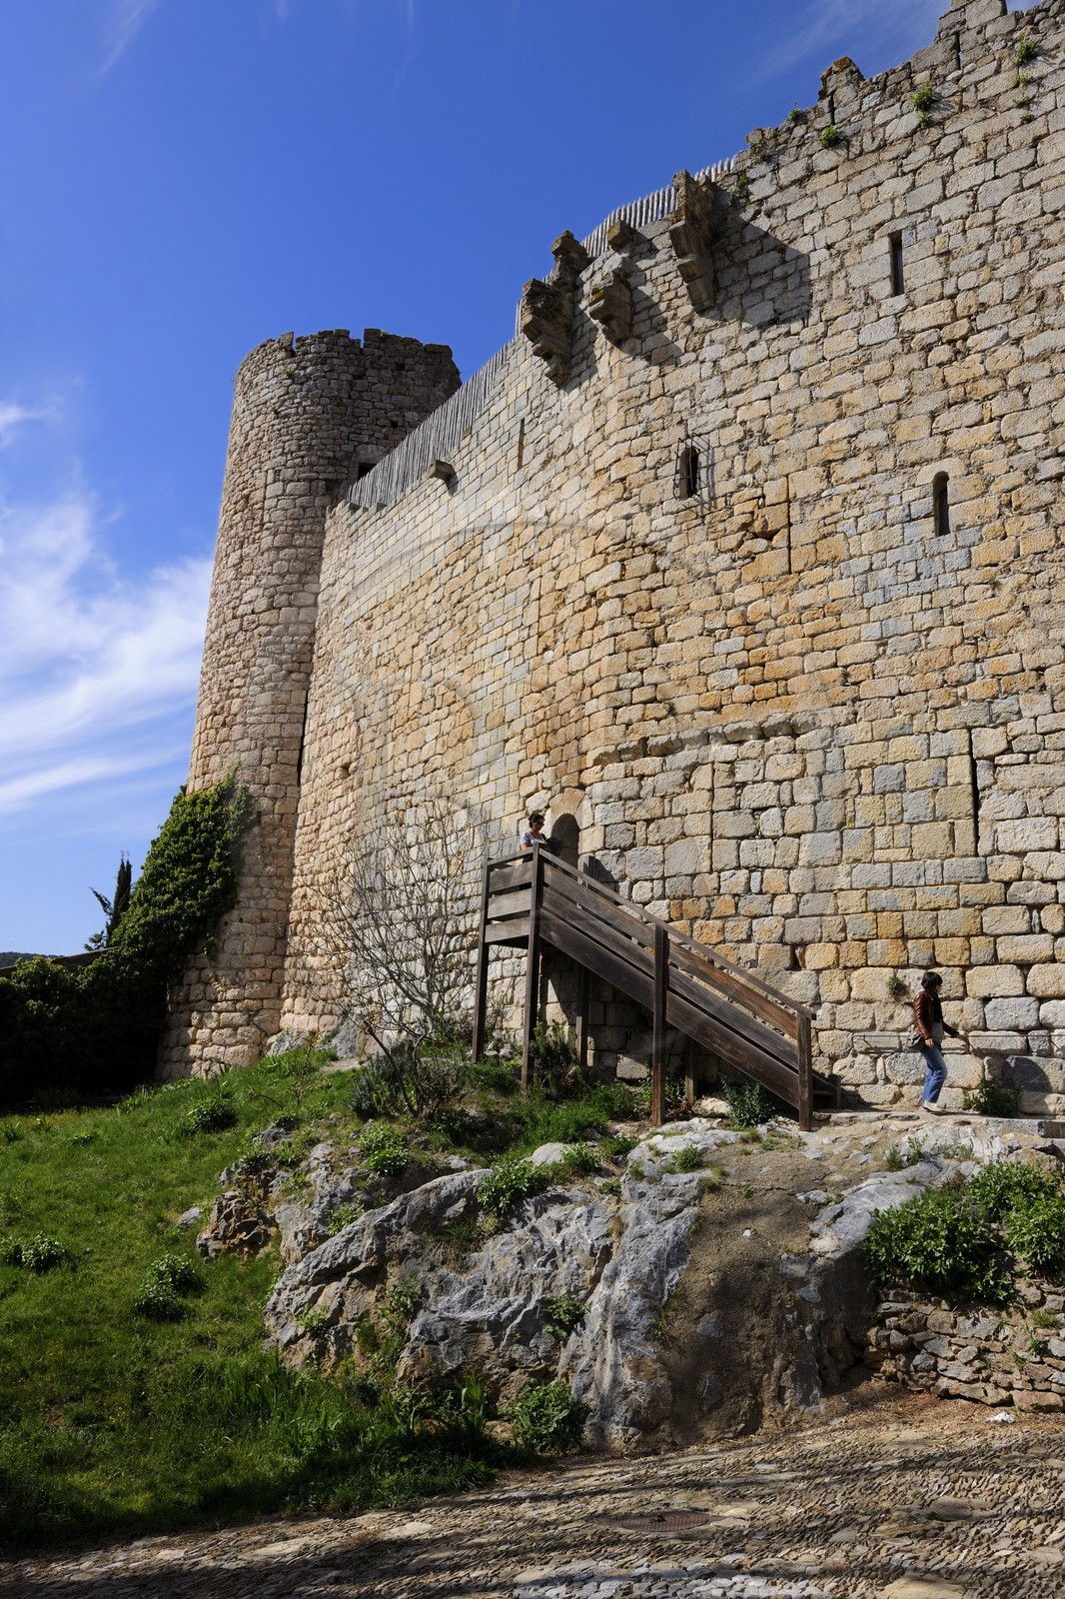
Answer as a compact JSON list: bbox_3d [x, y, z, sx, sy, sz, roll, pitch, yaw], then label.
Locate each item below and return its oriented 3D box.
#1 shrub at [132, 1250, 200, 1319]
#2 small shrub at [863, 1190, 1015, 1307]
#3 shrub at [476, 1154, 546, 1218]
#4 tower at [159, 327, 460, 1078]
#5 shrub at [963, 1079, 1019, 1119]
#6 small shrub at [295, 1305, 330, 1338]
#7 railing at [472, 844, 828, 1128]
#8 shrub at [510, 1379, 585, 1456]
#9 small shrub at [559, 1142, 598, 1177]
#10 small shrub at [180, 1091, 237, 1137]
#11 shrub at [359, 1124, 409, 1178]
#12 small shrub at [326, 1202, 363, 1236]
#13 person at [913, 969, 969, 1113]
[{"bbox_3d":[-2.524,3.353,8.578,0.490,0.420,0.450,7,-16,-14],"label":"shrub"},{"bbox_3d":[3.617,3.987,11.100,1.304,1.028,1.109,2,-15,0],"label":"small shrub"},{"bbox_3d":[-0.191,3.489,11.200,0.630,0.562,0.535,2,-15,0],"label":"shrub"},{"bbox_3d":[-5.353,-2.252,31.475,5.750,18.400,5.750,6,-16,-10],"label":"tower"},{"bbox_3d":[5.275,3.454,14.294,0.620,0.450,0.420,-3,-17,20],"label":"shrub"},{"bbox_3d":[-1.491,3.540,8.437,0.250,0.220,0.200,5,-16,-8],"label":"small shrub"},{"bbox_3d":[1.562,2.464,16.893,5.100,3.850,1.400,-8,-19,33],"label":"railing"},{"bbox_3d":[0.127,5.019,10.100,0.619,0.597,0.526,2,-15,0],"label":"shrub"},{"bbox_3d":[0.450,3.421,11.800,0.379,0.325,0.341,2,-15,0],"label":"small shrub"},{"bbox_3d":[-4.483,4.356,17.203,0.780,0.580,0.650,6,-16,-13],"label":"small shrub"},{"bbox_3d":[-1.440,3.417,12.100,0.474,0.512,0.426,2,-15,0],"label":"shrub"},{"bbox_3d":[-1.652,3.678,10.893,0.340,0.300,0.270,5,-16,-7],"label":"small shrub"},{"bbox_3d":[4.797,2.823,14.611,0.550,1.630,0.470,-6,-18,29],"label":"person"}]

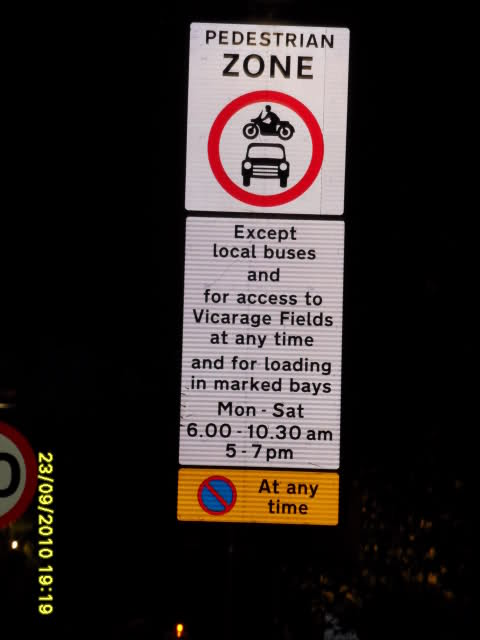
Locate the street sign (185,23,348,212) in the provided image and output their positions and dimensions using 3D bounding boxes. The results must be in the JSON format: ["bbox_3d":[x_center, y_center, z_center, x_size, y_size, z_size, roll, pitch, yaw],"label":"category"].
[{"bbox_3d":[0.138,-1.002,18.513,0.800,0.946,0.040,2,-5,-2],"label":"street sign"}]

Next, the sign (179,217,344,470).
[{"bbox_3d":[0.114,0.118,18.415,0.795,1.238,0.040,2,-5,-2],"label":"sign"}]

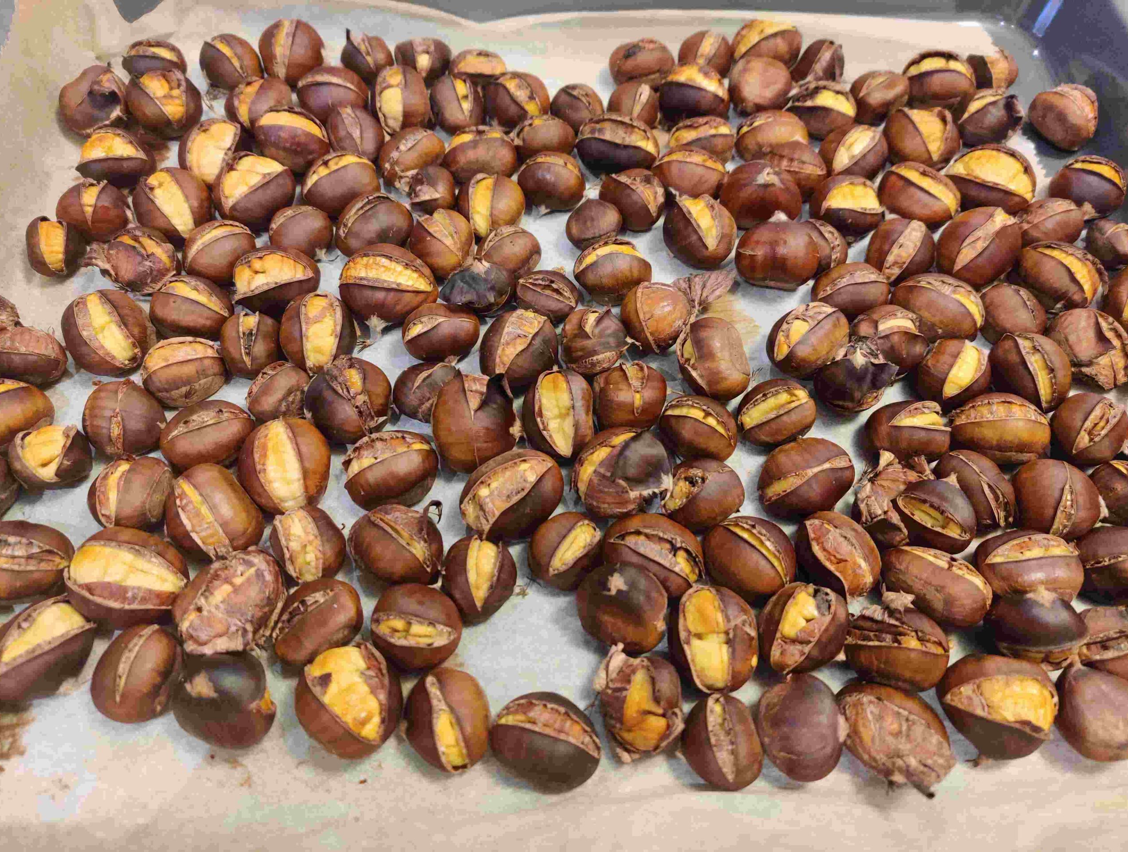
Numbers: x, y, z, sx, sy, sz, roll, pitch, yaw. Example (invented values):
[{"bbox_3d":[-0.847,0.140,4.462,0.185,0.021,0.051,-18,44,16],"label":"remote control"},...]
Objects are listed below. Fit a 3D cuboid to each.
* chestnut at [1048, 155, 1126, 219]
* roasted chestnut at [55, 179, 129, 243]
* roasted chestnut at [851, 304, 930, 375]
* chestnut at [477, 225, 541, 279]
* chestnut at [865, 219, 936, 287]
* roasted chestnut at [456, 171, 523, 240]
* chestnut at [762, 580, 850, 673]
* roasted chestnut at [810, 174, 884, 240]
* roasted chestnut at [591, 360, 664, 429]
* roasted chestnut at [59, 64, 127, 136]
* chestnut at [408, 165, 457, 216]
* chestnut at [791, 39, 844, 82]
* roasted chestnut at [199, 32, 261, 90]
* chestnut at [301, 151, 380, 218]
[{"bbox_3d":[0.217,-0.099,0.368,0.029,0.024,0.027,13,61,7],"label":"chestnut"},{"bbox_3d":[-0.185,-0.084,0.347,0.026,0.022,0.027,28,62,16],"label":"roasted chestnut"},{"bbox_3d":[0.119,-0.032,0.322,0.026,0.023,0.026,17,61,10],"label":"roasted chestnut"},{"bbox_3d":[-0.022,-0.068,0.352,0.026,0.020,0.022,-27,63,-14],"label":"chestnut"},{"bbox_3d":[0.134,-0.070,0.354,0.025,0.025,0.030,11,60,7],"label":"chestnut"},{"bbox_3d":[-0.029,-0.087,0.351,0.027,0.022,0.030,2,58,1],"label":"roasted chestnut"},{"bbox_3d":[0.070,0.059,0.258,0.022,0.022,0.030,40,66,22],"label":"chestnut"},{"bbox_3d":[0.114,-0.088,0.357,0.029,0.024,0.028,0,57,0],"label":"roasted chestnut"},{"bbox_3d":[0.023,-0.010,0.307,0.025,0.021,0.025,0,57,0],"label":"roasted chestnut"},{"bbox_3d":[-0.203,-0.140,0.382,0.025,0.028,0.030,-28,63,-15],"label":"roasted chestnut"},{"bbox_3d":[-0.053,-0.095,0.358,0.022,0.019,0.021,-8,58,-5],"label":"chestnut"},{"bbox_3d":[0.117,-0.167,0.409,0.023,0.020,0.027,27,63,14],"label":"chestnut"},{"bbox_3d":[-0.155,-0.170,0.413,0.030,0.024,0.025,28,63,16],"label":"roasted chestnut"},{"bbox_3d":[-0.091,-0.099,0.363,0.032,0.025,0.028,-25,62,-13],"label":"chestnut"}]

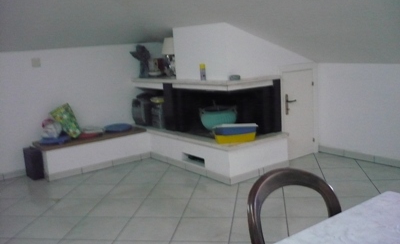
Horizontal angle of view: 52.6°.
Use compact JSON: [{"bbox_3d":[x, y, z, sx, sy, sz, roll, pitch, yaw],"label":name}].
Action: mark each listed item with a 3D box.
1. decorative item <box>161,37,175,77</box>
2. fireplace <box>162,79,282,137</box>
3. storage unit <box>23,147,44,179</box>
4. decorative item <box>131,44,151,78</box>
[{"bbox_3d":[-0.386,-0.843,5.257,0.241,0.507,0.241,-4,10,1],"label":"decorative item"},{"bbox_3d":[0.229,-0.195,4.853,0.787,0.611,1.264,-11,13,-35],"label":"fireplace"},{"bbox_3d":[-1.971,0.480,4.783,0.125,0.344,0.305,-11,13,-35],"label":"storage unit"},{"bbox_3d":[-0.825,-0.819,5.472,0.267,0.443,0.181,-5,10,-8],"label":"decorative item"}]

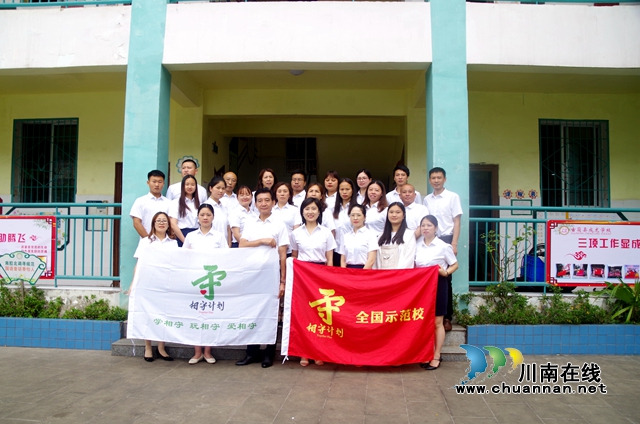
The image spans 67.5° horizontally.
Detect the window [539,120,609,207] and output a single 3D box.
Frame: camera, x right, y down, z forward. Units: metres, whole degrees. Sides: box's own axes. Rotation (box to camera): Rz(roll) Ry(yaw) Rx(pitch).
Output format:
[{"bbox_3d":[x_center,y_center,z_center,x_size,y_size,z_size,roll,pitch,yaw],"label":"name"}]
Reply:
[{"bbox_3d":[4.051,-0.762,7.624,1.160,1.430,0.120,0,-3,1],"label":"window"}]

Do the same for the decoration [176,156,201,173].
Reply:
[{"bbox_3d":[-2.118,-0.755,7.710,0.382,0.302,0.030,0,-3,1],"label":"decoration"}]

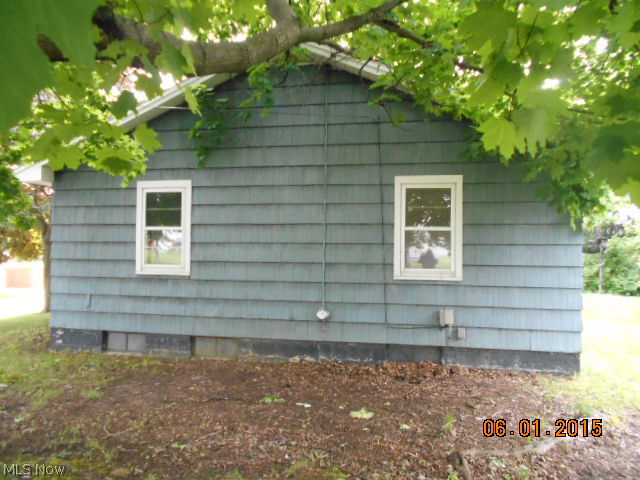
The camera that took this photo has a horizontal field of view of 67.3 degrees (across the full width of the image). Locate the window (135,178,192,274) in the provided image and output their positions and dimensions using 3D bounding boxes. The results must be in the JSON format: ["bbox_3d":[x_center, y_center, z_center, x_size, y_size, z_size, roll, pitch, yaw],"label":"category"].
[{"bbox_3d":[-2.286,-0.175,7.070,0.876,1.373,0.100,0,-1,11],"label":"window"}]

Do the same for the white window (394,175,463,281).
[{"bbox_3d":[1.435,-0.158,6.367,0.886,1.391,0.100,0,-1,11],"label":"white window"}]

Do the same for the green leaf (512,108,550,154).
[{"bbox_3d":[0.704,-0.361,1.600,0.125,0.150,0.060,0,-1,24],"label":"green leaf"}]

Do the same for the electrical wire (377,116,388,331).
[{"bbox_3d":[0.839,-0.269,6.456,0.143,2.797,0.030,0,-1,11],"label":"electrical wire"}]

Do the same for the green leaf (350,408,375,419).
[{"bbox_3d":[0.387,1.581,4.380,0.210,0.045,0.170,1,-1,0],"label":"green leaf"}]

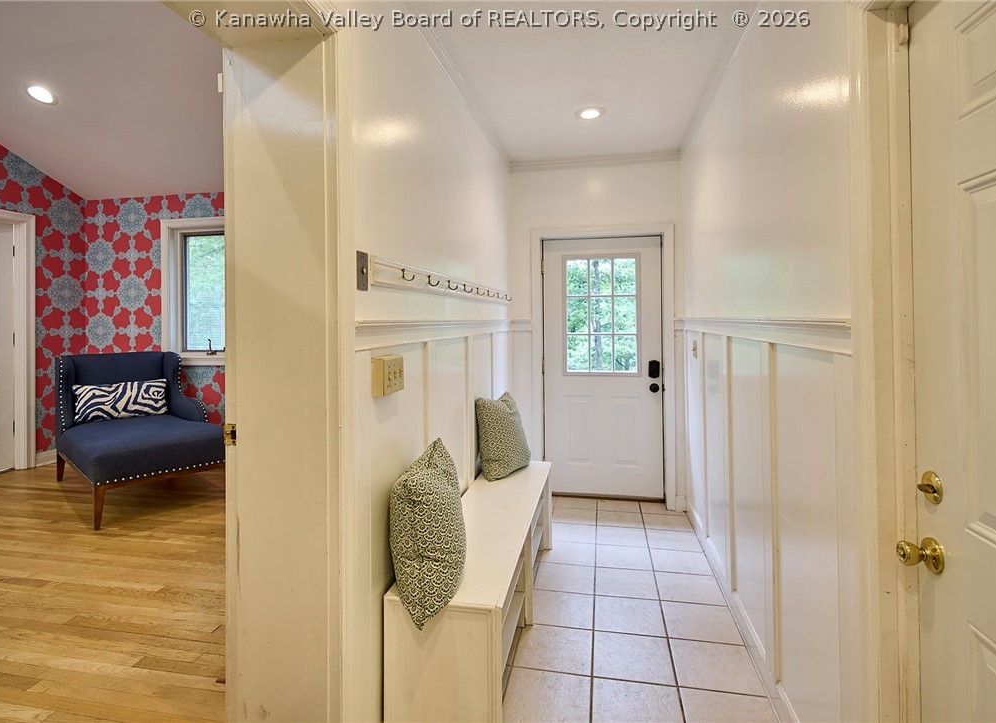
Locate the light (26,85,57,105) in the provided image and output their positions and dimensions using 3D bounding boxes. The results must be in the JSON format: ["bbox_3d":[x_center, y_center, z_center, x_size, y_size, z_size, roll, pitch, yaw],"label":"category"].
[{"bbox_3d":[-3.272,-1.913,3.680,0.183,0.030,0.183,0,-20,11],"label":"light"}]

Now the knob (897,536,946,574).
[{"bbox_3d":[0.854,0.394,1.046,0.063,0.067,0.067,0,3,11],"label":"knob"}]

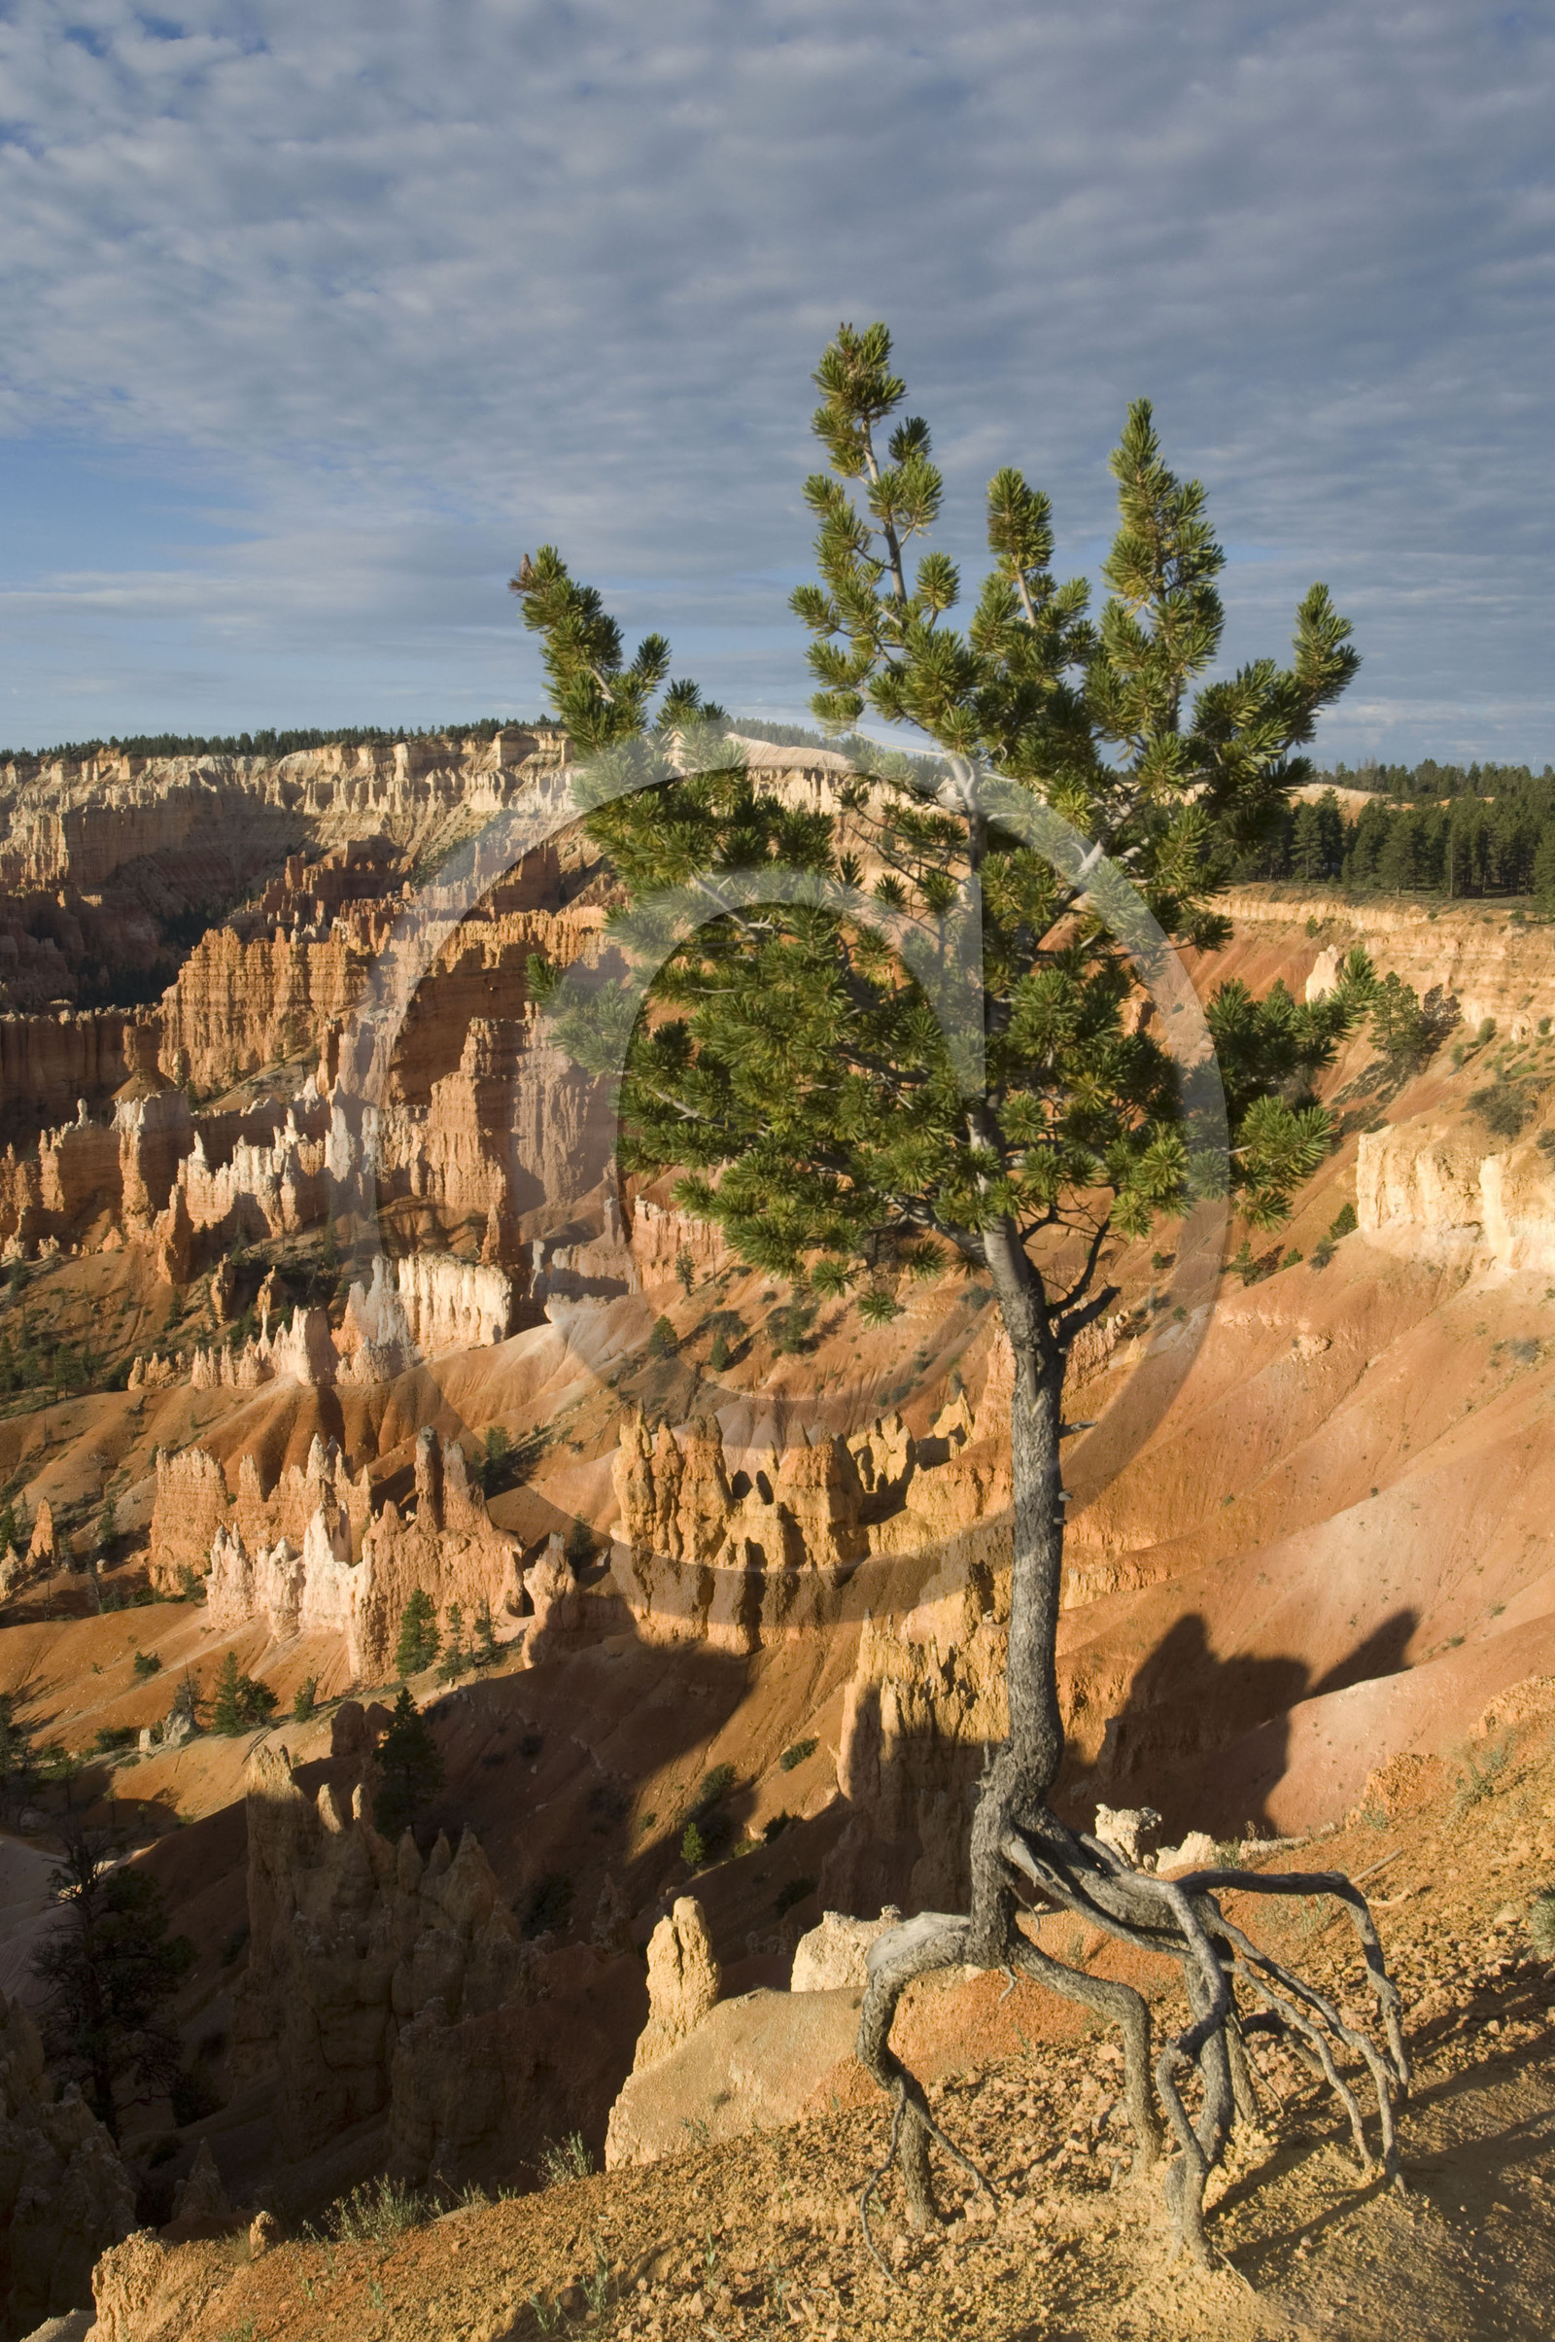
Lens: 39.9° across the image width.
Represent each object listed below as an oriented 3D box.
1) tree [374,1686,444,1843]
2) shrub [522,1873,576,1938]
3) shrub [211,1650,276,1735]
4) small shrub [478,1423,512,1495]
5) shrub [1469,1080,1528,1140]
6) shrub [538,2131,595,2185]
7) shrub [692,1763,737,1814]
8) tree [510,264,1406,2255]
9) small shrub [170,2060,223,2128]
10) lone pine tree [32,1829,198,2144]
[{"bbox_3d":[-19.295,31.694,112.208,3.639,10.048,3.457,0,10,0],"label":"tree"},{"bbox_3d":[-8.300,26.626,77.806,1.926,2.417,1.829,0,10,0],"label":"shrub"},{"bbox_3d":[-33.836,32.953,135.785,4.288,5.360,4.074,0,10,0],"label":"shrub"},{"bbox_3d":[-25.368,25.799,192.403,2.956,6.682,2.808,0,10,0],"label":"small shrub"},{"bbox_3d":[29.897,-2.504,88.916,2.504,2.370,2.379,0,10,0],"label":"shrub"},{"bbox_3d":[-0.629,2.951,6.410,0.170,0.137,0.161,0,10,0],"label":"shrub"},{"bbox_3d":[-2.457,24.033,83.441,1.709,1.961,1.624,0,10,0],"label":"shrub"},{"bbox_3d":[0.460,0.335,4.730,2.005,4.173,1.750,0,10,0],"label":"tree"},{"bbox_3d":[-18.785,29.773,69.222,1.713,2.034,1.627,0,10,0],"label":"small shrub"},{"bbox_3d":[-22.278,27.209,71.816,5.519,11.115,5.243,0,10,0],"label":"lone pine tree"}]

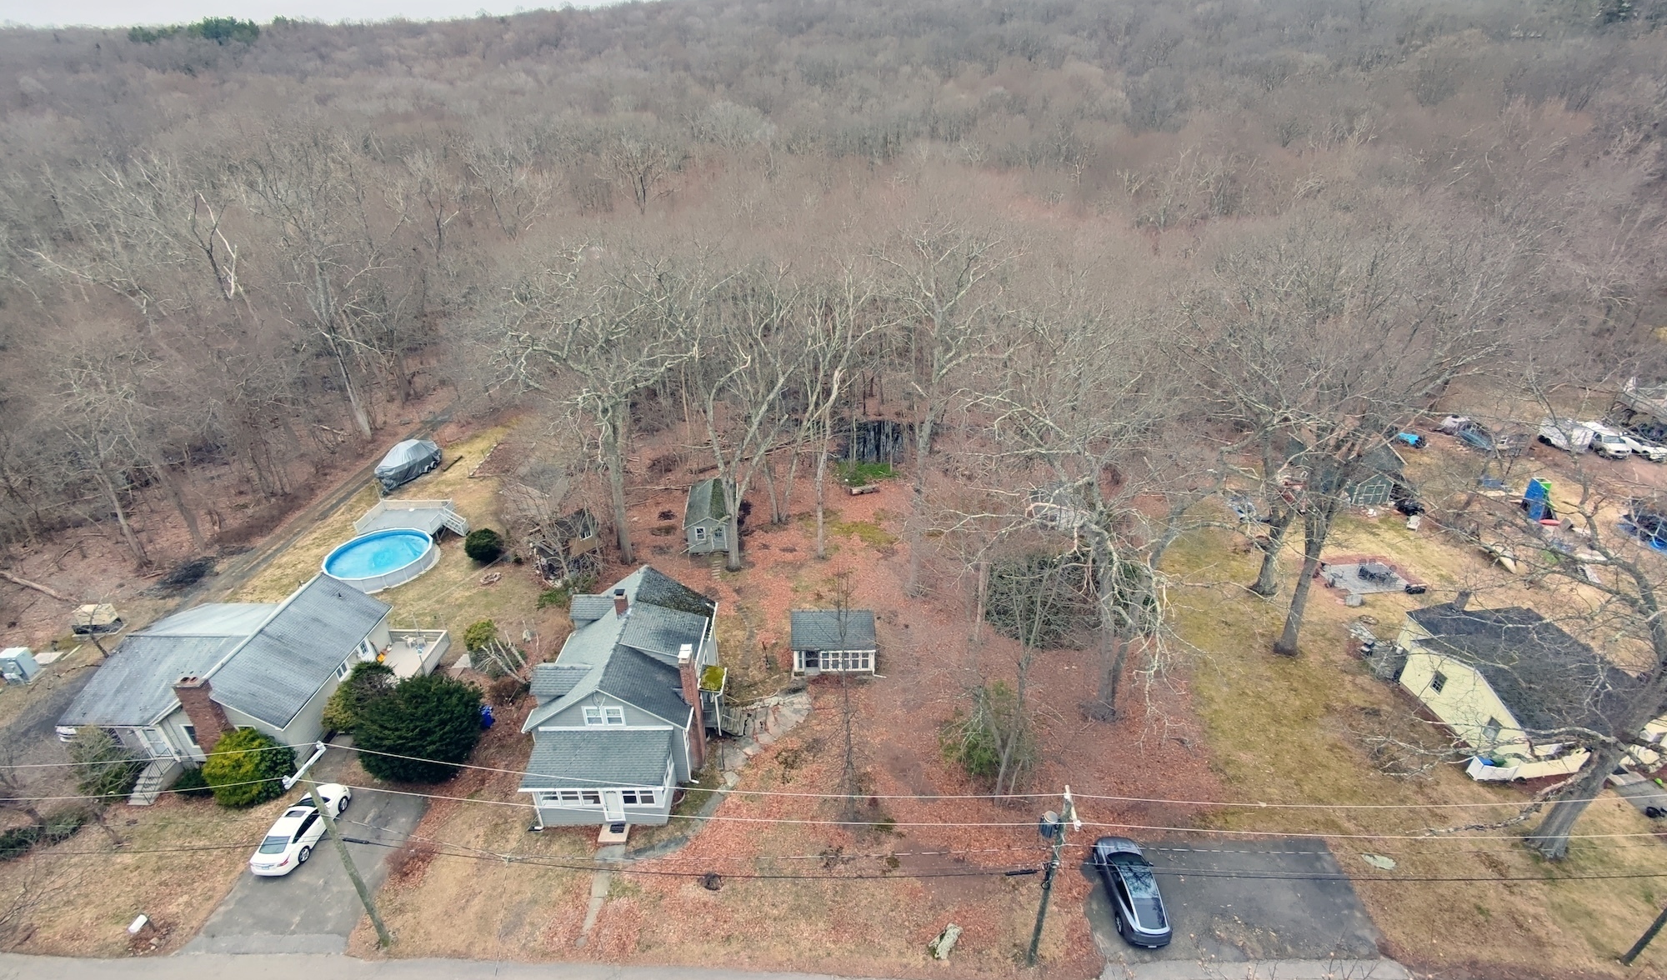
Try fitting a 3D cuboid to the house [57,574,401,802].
[{"bbox_3d":[-34.416,10.315,44.524,12.100,6.100,11.800,1,28,2],"label":"house"}]

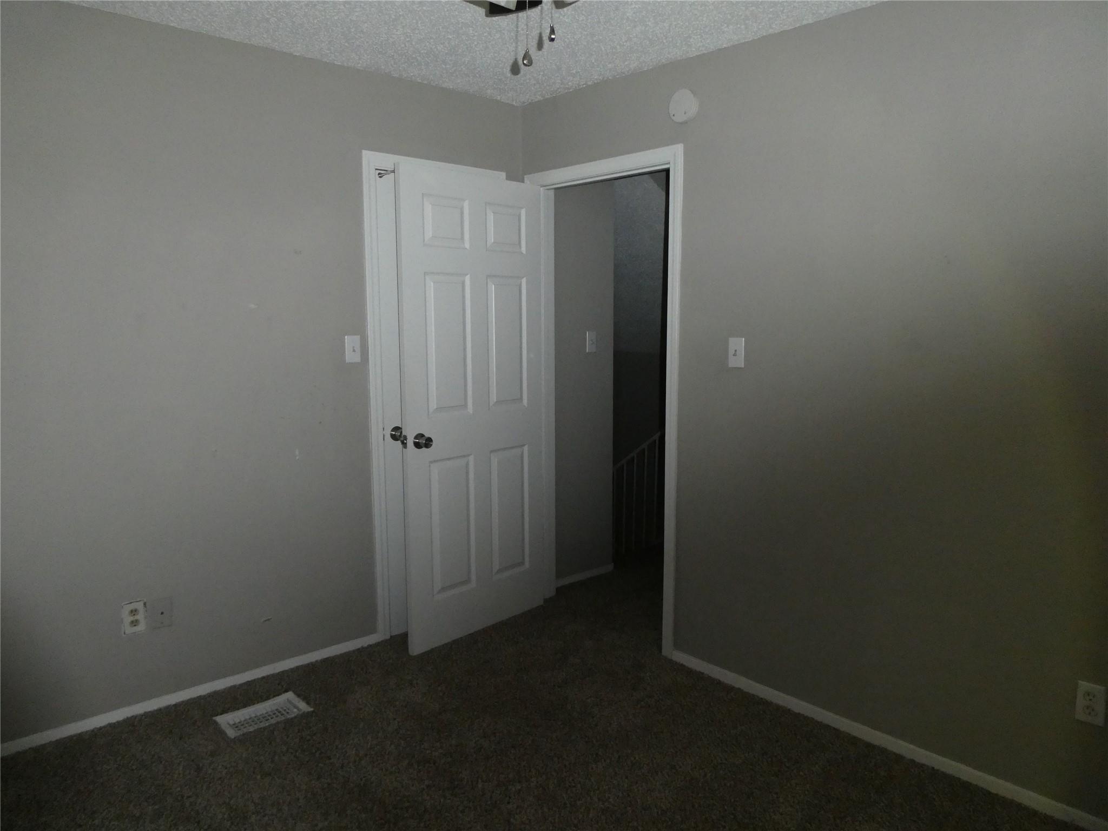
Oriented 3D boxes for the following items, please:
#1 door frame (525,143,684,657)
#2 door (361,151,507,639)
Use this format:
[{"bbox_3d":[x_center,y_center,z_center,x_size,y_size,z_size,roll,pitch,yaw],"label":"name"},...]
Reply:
[{"bbox_3d":[0.217,-0.068,3.547,0.130,2.122,0.974,-7,10,-42],"label":"door frame"},{"bbox_3d":[-0.520,-0.074,3.583,0.758,2.125,0.060,-7,10,-42],"label":"door"}]

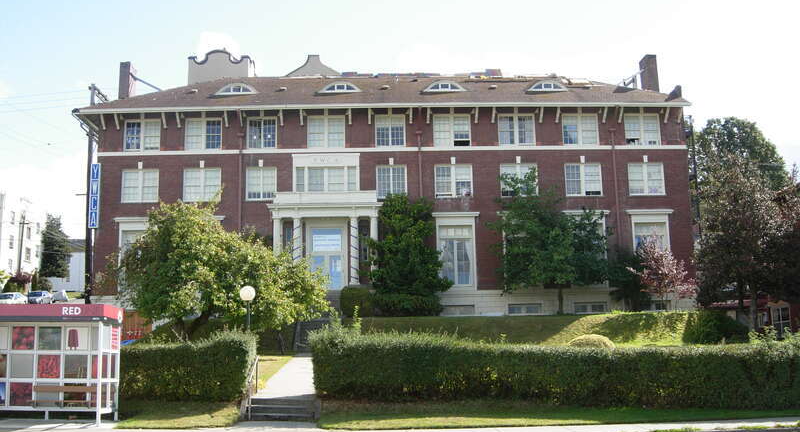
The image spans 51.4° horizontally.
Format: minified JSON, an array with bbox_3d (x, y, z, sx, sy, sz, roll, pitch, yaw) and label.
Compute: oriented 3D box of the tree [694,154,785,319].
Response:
[{"bbox_3d":[15.245,1.121,37.446,4.030,7.980,3.900,-1,-10,-2],"label":"tree"}]

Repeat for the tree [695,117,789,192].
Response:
[{"bbox_3d":[25.129,-0.220,61.712,8.000,14.400,8.000,-1,-10,-2],"label":"tree"}]

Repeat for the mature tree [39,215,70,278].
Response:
[{"bbox_3d":[-32.965,3.193,79.611,3.200,7.000,3.400,-1,-10,-2],"label":"mature tree"}]

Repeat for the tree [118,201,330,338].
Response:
[{"bbox_3d":[-5.191,2.073,24.957,6.350,5.250,5.800,-1,-10,-2],"label":"tree"}]

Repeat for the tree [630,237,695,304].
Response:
[{"bbox_3d":[12.826,2.746,40.630,3.170,3.520,2.900,-1,-10,-2],"label":"tree"}]

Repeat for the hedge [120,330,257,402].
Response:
[{"bbox_3d":[-5.074,3.651,19.974,3.300,1.530,1.500,-1,-10,-2],"label":"hedge"}]

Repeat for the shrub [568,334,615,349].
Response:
[{"bbox_3d":[6.093,4.099,26.440,1.480,0.660,1.400,-1,-10,-2],"label":"shrub"}]

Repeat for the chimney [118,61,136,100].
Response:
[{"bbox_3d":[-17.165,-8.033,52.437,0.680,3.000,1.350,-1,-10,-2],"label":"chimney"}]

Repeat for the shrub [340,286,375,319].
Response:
[{"bbox_3d":[-1.833,3.696,36.609,1.600,1.500,1.500,-1,-10,-2],"label":"shrub"}]

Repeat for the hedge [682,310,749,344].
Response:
[{"bbox_3d":[12.411,4.422,32.721,2.640,1.400,2.200,-1,-10,-2],"label":"hedge"}]

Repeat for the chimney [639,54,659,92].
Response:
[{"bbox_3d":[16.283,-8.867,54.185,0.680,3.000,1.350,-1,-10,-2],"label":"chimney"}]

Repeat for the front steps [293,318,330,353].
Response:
[{"bbox_3d":[-2.858,4.134,28.942,1.620,1.280,2.600,-1,-10,-2],"label":"front steps"}]

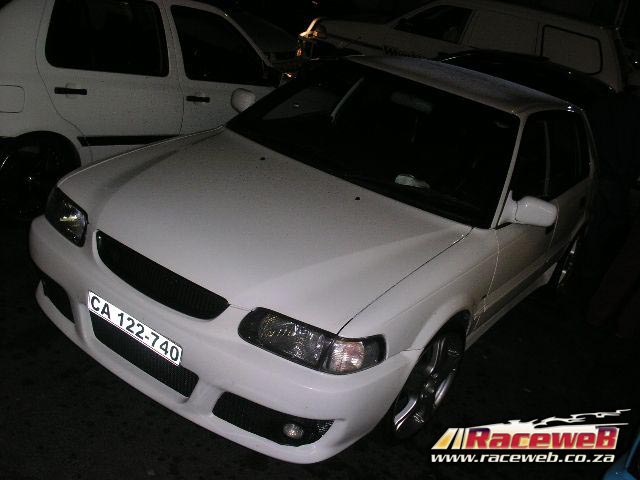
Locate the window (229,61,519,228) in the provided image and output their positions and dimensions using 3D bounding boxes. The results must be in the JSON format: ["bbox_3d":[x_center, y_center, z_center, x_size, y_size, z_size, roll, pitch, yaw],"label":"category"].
[{"bbox_3d":[0.317,-0.582,3.542,1.485,0.121,0.879,24,55,27],"label":"window"}]

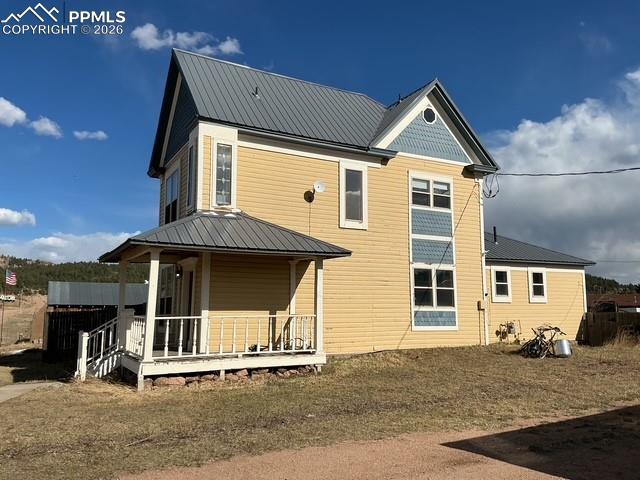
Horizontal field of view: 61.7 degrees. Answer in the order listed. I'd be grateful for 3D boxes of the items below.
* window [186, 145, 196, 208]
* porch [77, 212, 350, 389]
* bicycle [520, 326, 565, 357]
[{"bbox_3d":[-3.430,-1.720,14.345,0.100,1.720,0.740,4,-8,-29],"label":"window"},{"bbox_3d":[-2.847,1.358,13.798,5.897,4.222,4.411,4,-8,-29],"label":"porch"},{"bbox_3d":[6.836,3.104,16.400,1.550,1.020,0.580,4,-8,-29],"label":"bicycle"}]

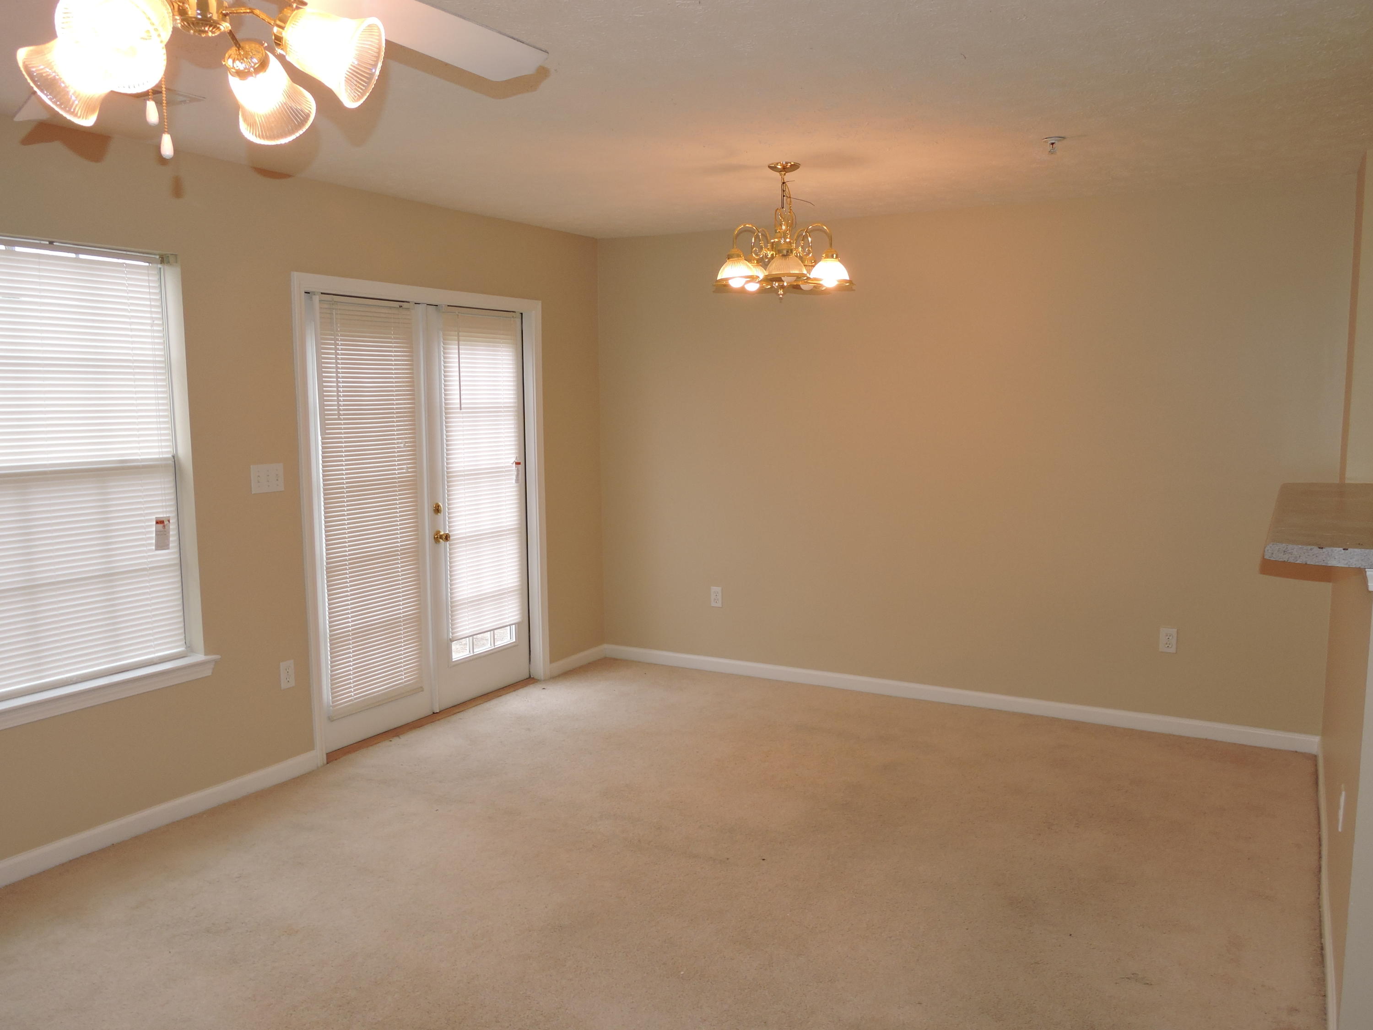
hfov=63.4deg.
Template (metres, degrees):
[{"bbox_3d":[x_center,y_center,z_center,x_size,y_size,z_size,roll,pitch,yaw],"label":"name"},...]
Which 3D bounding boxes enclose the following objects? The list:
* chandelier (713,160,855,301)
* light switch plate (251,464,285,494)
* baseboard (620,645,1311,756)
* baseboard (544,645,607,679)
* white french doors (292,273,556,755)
[{"bbox_3d":[0.390,-1.121,4.431,0.550,0.525,0.550,0,6,5],"label":"chandelier"},{"bbox_3d":[-1.692,-0.148,4.490,0.008,0.113,0.160,3,7,29],"label":"light switch plate"},{"bbox_3d":[1.151,0.921,5.815,3.784,0.082,0.015,3,7,29],"label":"baseboard"},{"bbox_3d":[-0.633,0.854,6.483,0.015,0.082,0.590,3,7,29],"label":"baseboard"},{"bbox_3d":[-1.248,-0.035,5.409,0.135,2.091,1.699,3,7,29],"label":"white french doors"}]

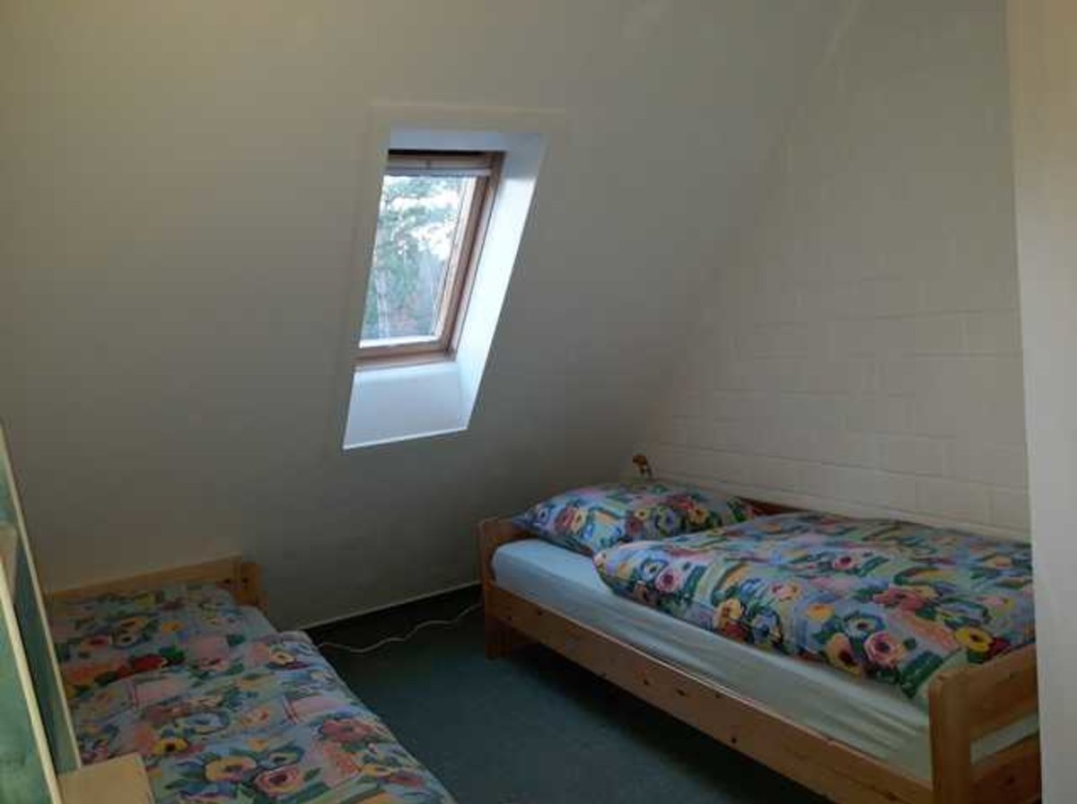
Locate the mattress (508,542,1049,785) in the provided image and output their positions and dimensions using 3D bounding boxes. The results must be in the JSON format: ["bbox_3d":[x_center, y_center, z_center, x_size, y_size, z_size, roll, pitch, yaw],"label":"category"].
[{"bbox_3d":[0.690,0.622,2.819,0.900,0.185,1.990,-8,6,-29],"label":"mattress"}]

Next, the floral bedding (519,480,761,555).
[{"bbox_3d":[0.379,0.422,3.481,0.820,0.185,0.560,-8,6,-29],"label":"floral bedding"}]

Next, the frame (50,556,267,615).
[{"bbox_3d":[-0.860,0.920,1.970,0.990,0.625,2.080,-8,6,-29],"label":"frame"}]

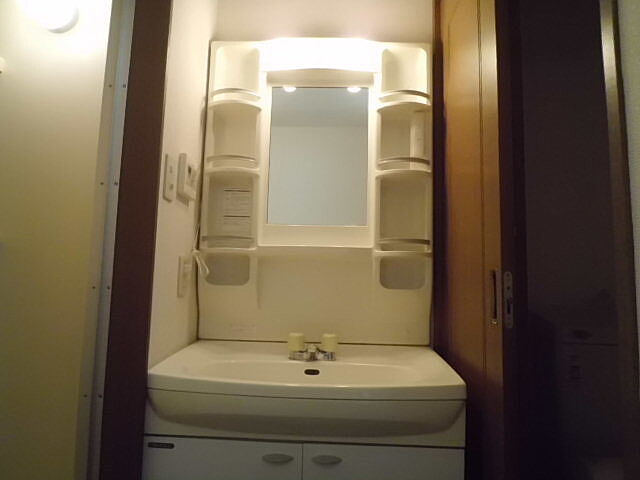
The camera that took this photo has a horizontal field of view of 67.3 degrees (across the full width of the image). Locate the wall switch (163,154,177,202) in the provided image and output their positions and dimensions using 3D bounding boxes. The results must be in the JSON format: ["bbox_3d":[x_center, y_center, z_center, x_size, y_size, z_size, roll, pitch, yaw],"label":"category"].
[{"bbox_3d":[-0.408,-0.168,1.321,0.010,0.118,0.070,1,-7,2],"label":"wall switch"}]

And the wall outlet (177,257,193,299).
[{"bbox_3d":[-0.398,0.110,1.409,0.010,0.120,0.070,1,-5,2],"label":"wall outlet"}]

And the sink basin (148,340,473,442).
[{"bbox_3d":[-0.031,0.396,1.284,0.750,0.180,0.500,1,-5,2],"label":"sink basin"}]

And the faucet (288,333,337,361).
[{"bbox_3d":[-0.023,0.318,1.423,0.146,0.080,0.130,1,-5,2],"label":"faucet"}]

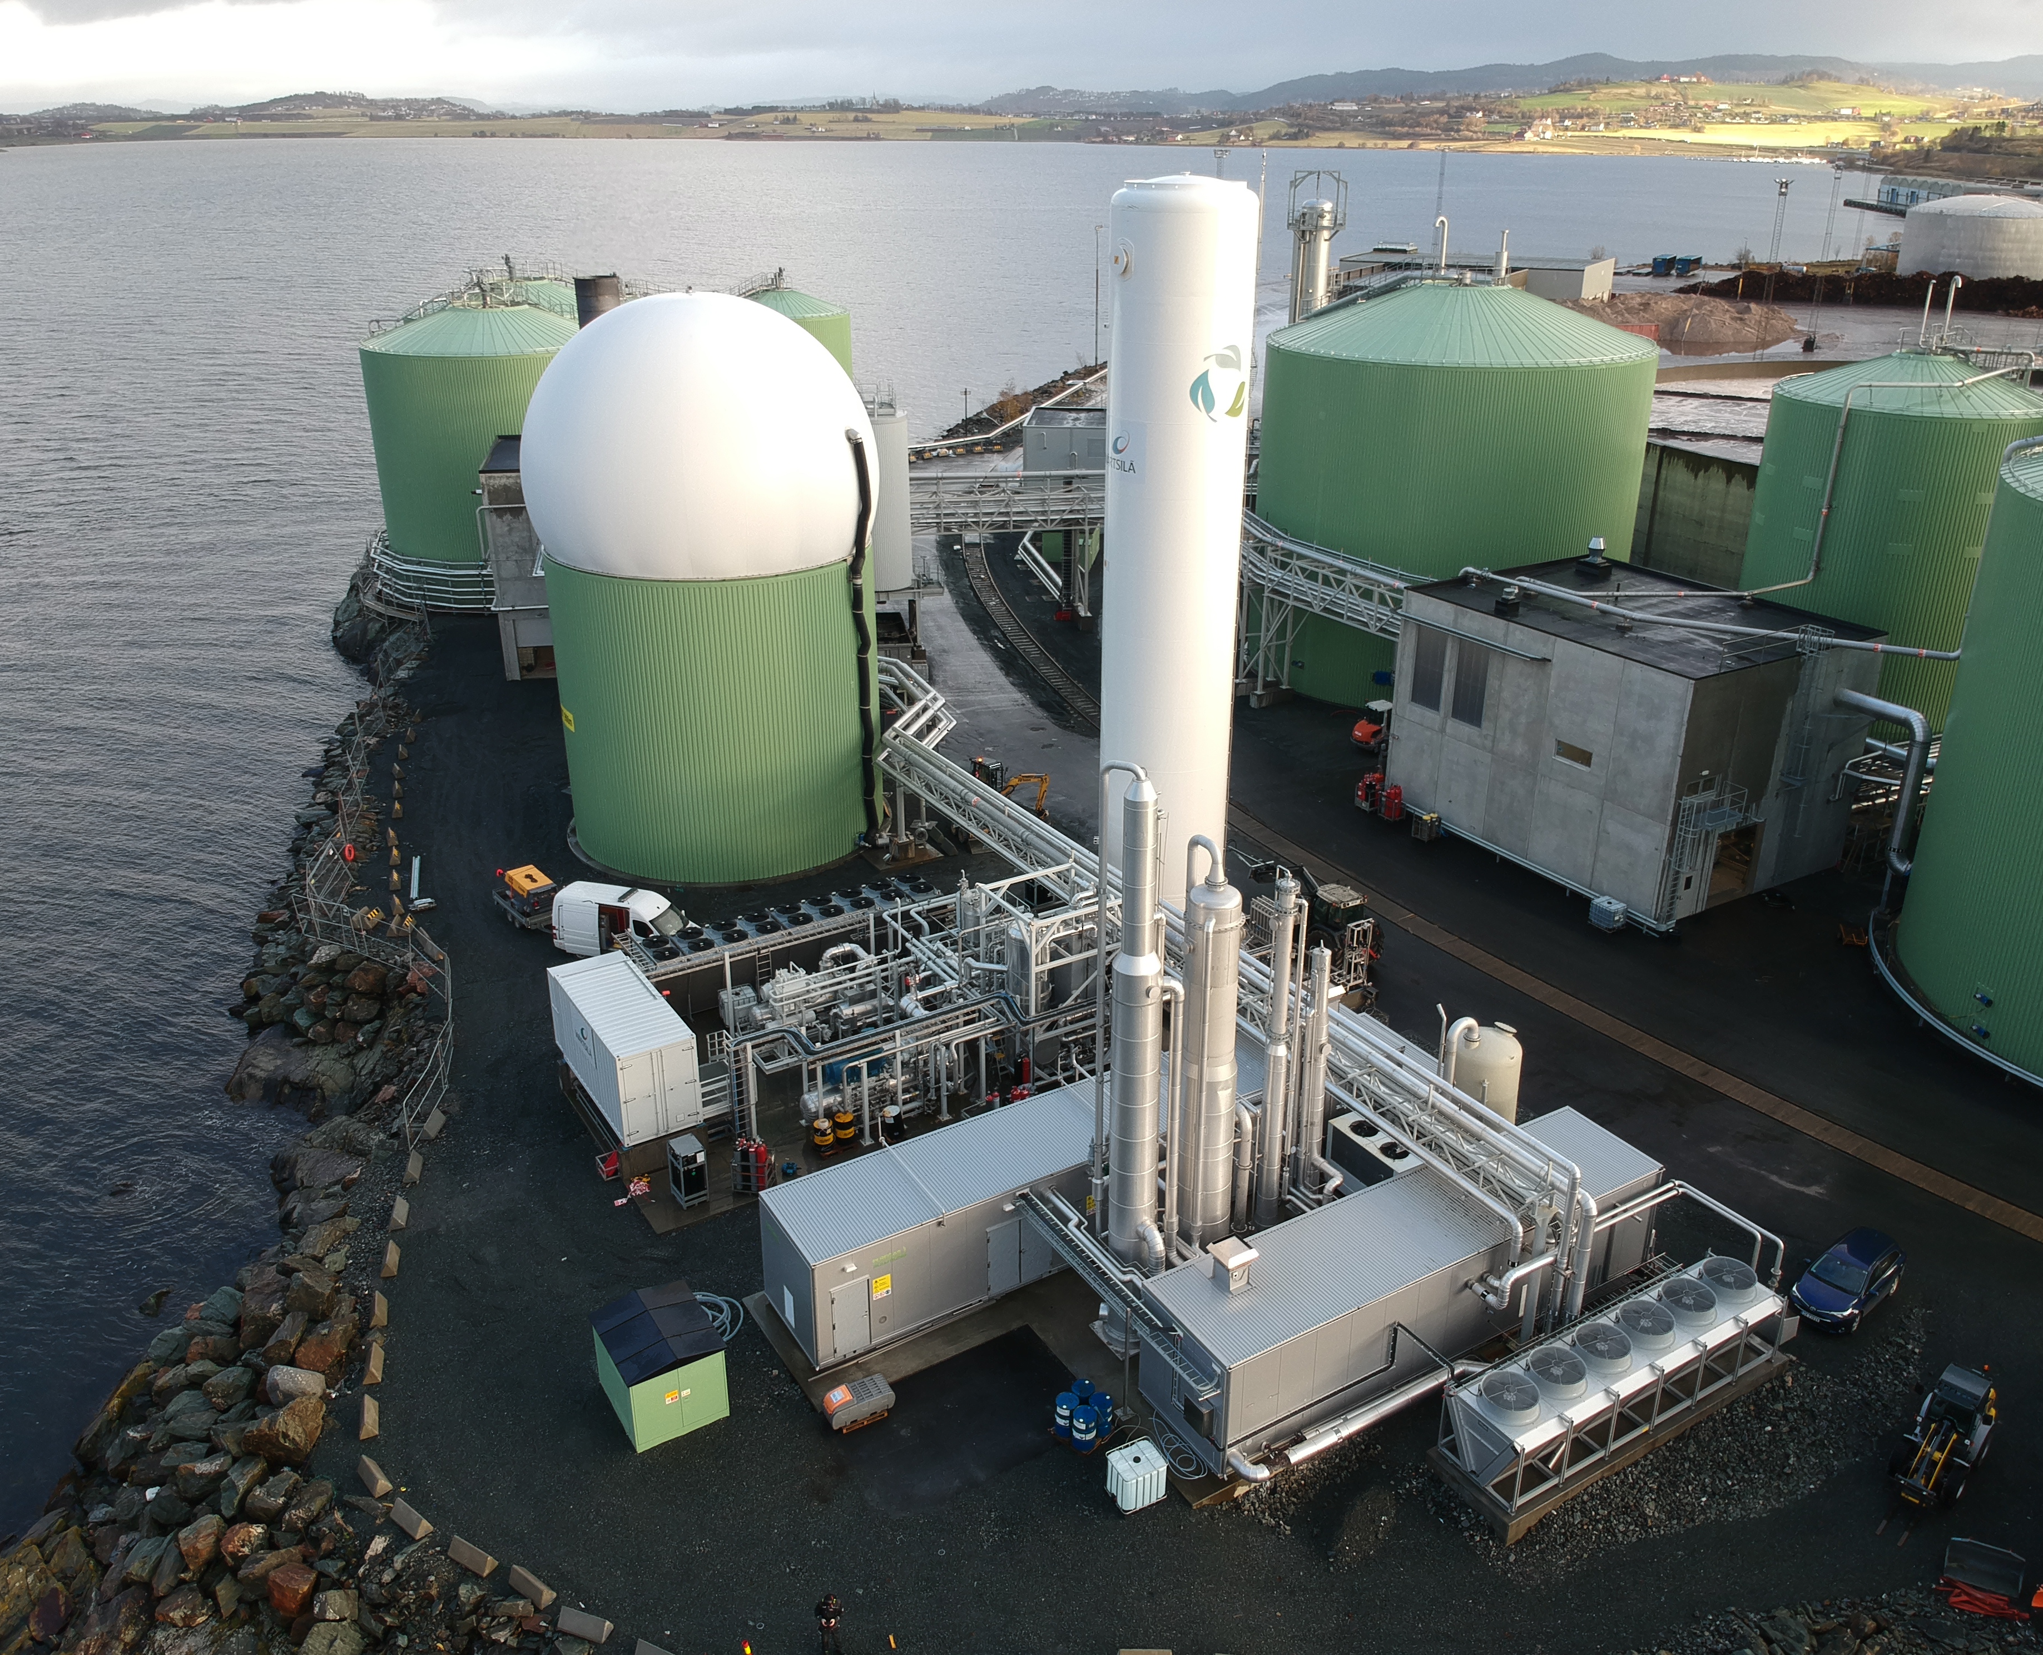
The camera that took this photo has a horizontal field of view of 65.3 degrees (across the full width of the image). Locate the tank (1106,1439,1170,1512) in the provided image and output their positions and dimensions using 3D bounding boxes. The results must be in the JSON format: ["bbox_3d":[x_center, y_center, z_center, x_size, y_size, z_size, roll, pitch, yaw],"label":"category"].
[{"bbox_3d":[2.868,15.975,39.265,1.190,1.140,1.000,-11,26,-24],"label":"tank"}]

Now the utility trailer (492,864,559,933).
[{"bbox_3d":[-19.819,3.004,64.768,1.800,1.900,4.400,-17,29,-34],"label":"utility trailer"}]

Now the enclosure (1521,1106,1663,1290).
[{"bbox_3d":[15.359,11.072,46.268,4.675,3.422,3.547,-14,27,-28],"label":"enclosure"}]

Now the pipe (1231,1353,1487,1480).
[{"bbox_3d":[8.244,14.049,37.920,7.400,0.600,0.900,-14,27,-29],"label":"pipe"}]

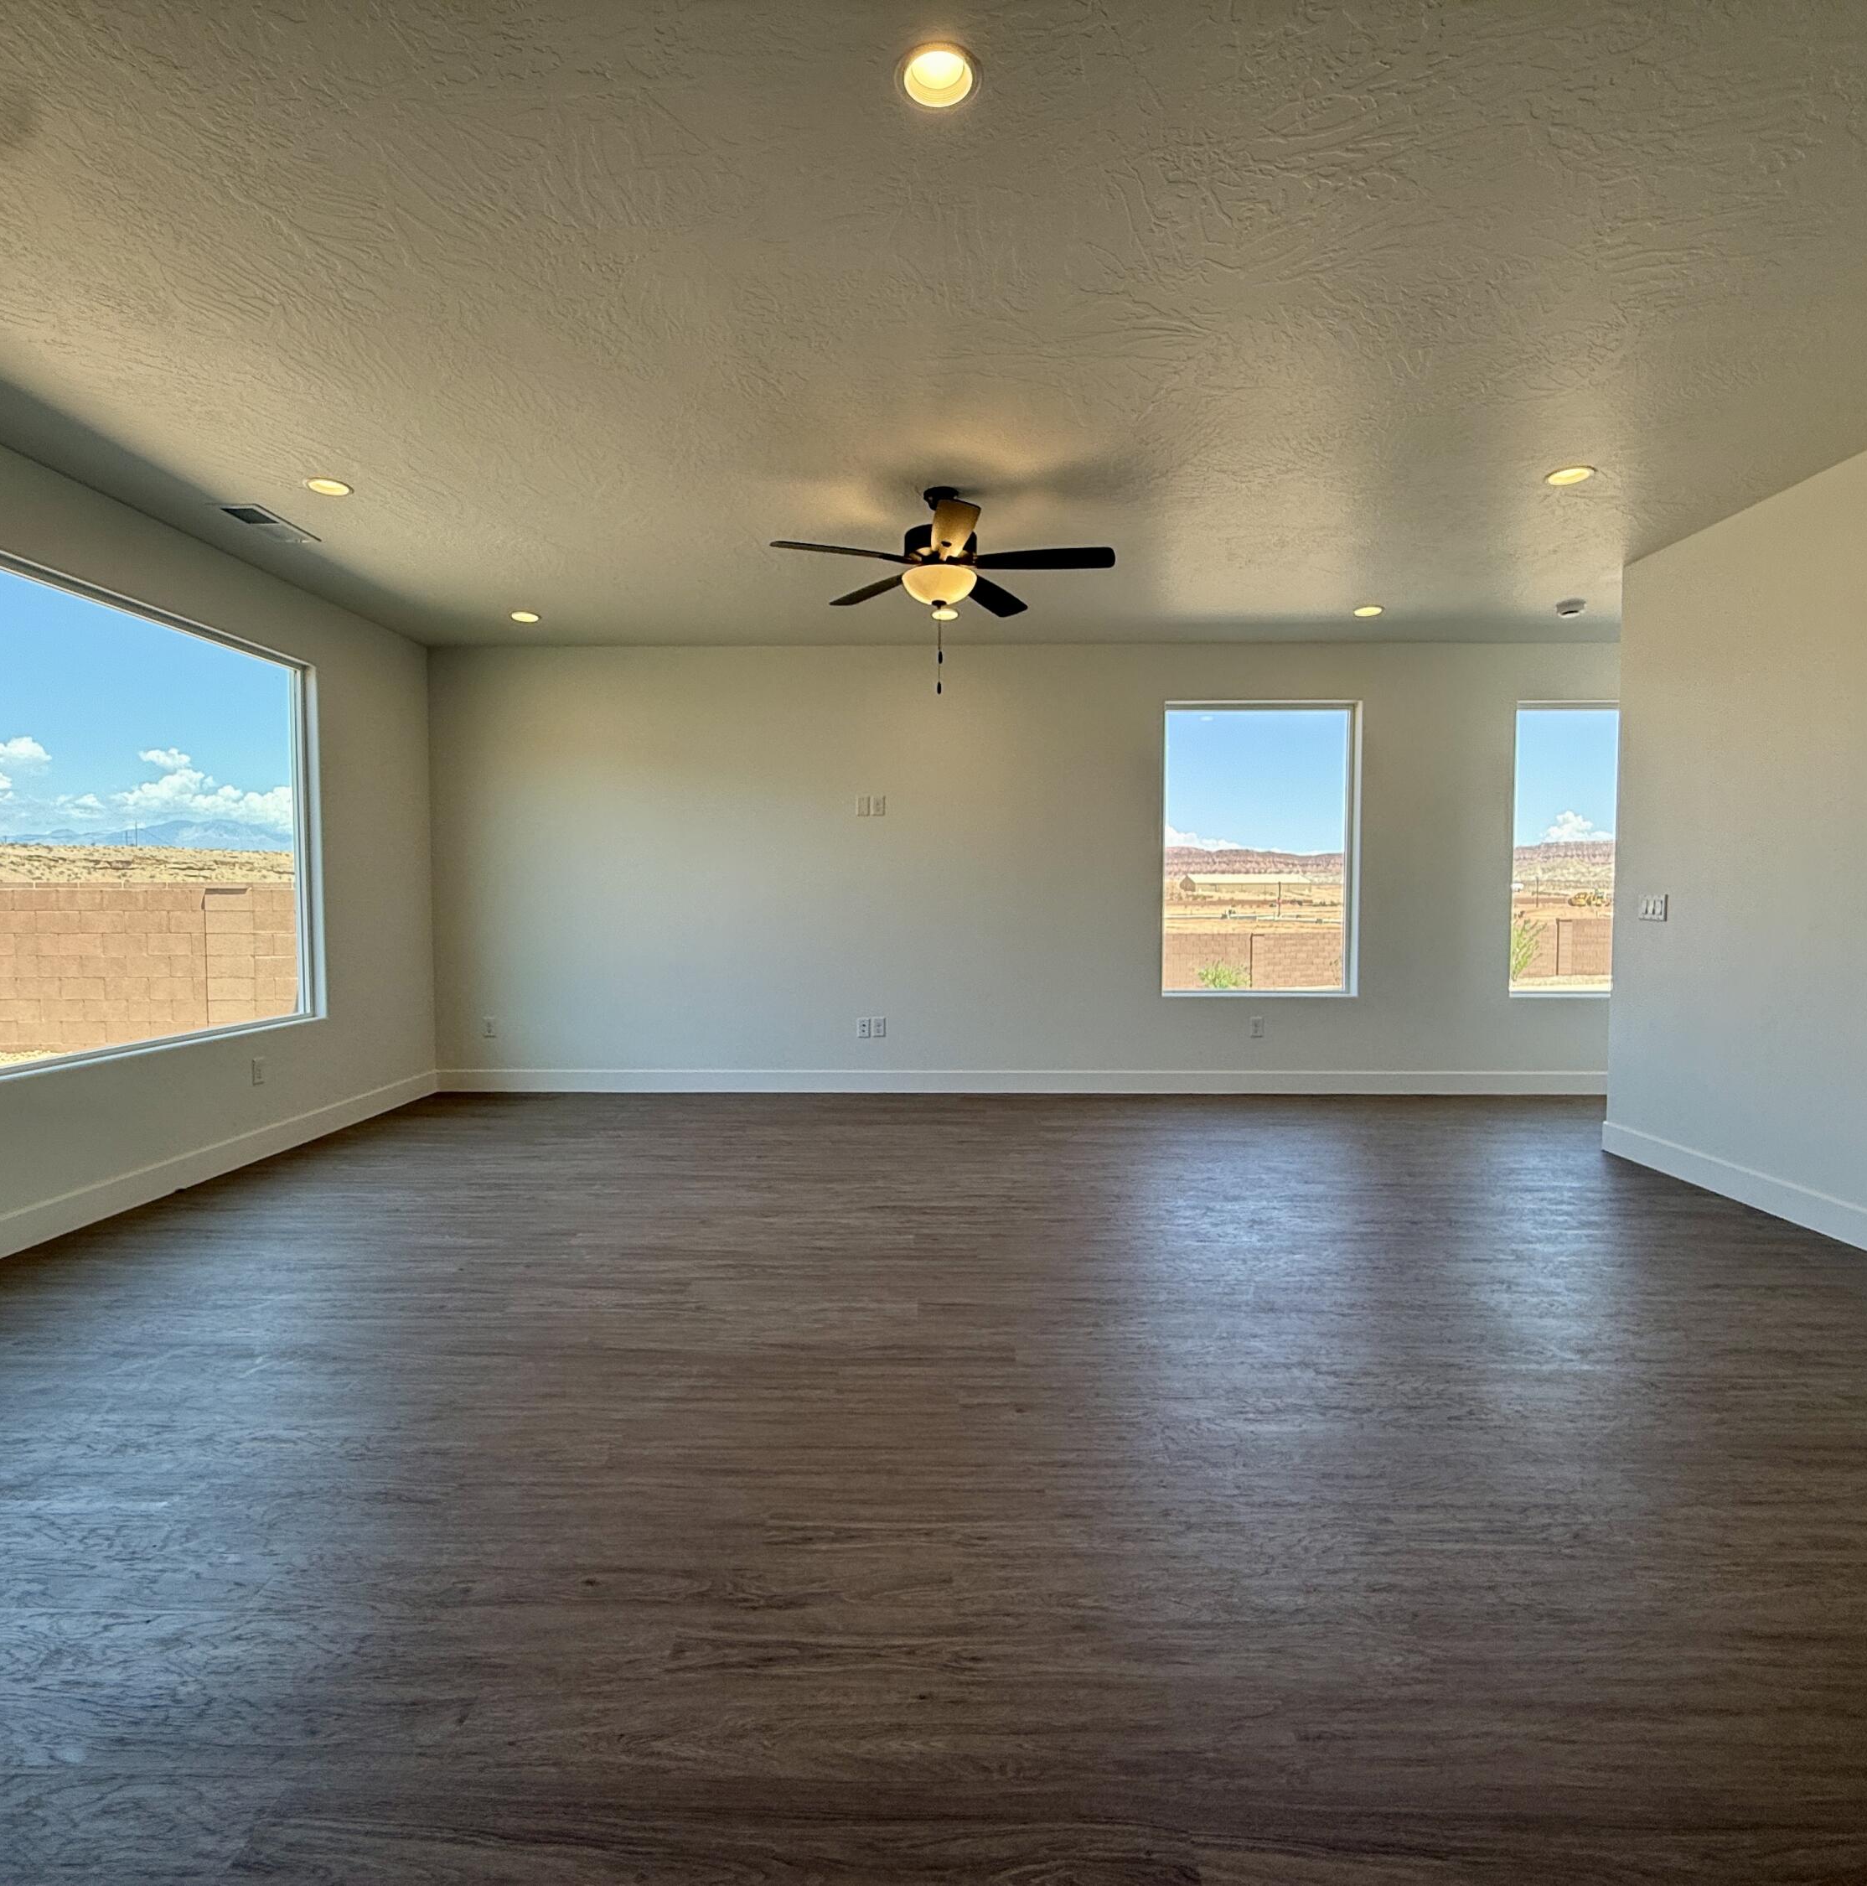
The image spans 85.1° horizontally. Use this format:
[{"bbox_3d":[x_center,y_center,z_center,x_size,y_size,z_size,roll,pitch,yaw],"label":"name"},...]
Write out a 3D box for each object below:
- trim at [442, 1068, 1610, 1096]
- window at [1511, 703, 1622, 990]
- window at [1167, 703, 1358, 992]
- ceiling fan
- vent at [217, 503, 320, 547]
[{"bbox_3d":[0.753,0.862,6.278,7.704,0.145,0.020,0,3,1],"label":"trim"},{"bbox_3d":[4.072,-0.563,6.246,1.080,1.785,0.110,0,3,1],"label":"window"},{"bbox_3d":[2.005,-0.562,6.280,1.190,1.785,0.110,0,3,1],"label":"window"},{"bbox_3d":[0.030,-1.485,3.859,1.290,0.450,1.290,0,3,1],"label":"ceiling fan"},{"bbox_3d":[-2.738,-1.709,4.170,0.205,0.030,0.410,0,3,1],"label":"vent"}]

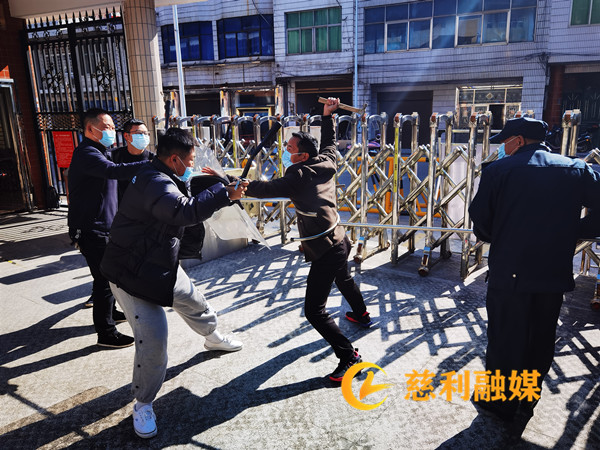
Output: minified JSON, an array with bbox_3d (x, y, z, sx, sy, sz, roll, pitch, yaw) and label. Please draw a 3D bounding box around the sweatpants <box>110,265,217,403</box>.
[{"bbox_3d":[-0.752,0.484,2.821,0.560,0.800,0.860,-3,14,-6],"label":"sweatpants"}]

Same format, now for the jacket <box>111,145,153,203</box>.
[{"bbox_3d":[-1.311,-0.371,3.812,0.320,0.660,0.500,14,21,40],"label":"jacket"}]

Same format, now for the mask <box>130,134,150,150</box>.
[{"bbox_3d":[-1.248,-0.646,3.663,0.110,0.125,0.140,7,16,41],"label":"mask"}]

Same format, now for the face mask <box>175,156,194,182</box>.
[{"bbox_3d":[-0.609,-0.295,2.487,0.115,0.135,0.135,7,11,-19],"label":"face mask"}]

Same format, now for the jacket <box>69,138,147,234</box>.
[{"bbox_3d":[-1.399,-0.288,3.400,0.560,0.710,0.500,5,15,9],"label":"jacket"}]

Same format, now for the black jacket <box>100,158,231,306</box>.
[{"bbox_3d":[-0.745,0.012,2.541,0.650,0.780,0.560,2,12,-18],"label":"black jacket"}]

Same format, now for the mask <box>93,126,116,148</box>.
[{"bbox_3d":[-1.378,-0.613,3.300,0.120,0.130,0.140,-1,13,15],"label":"mask"}]

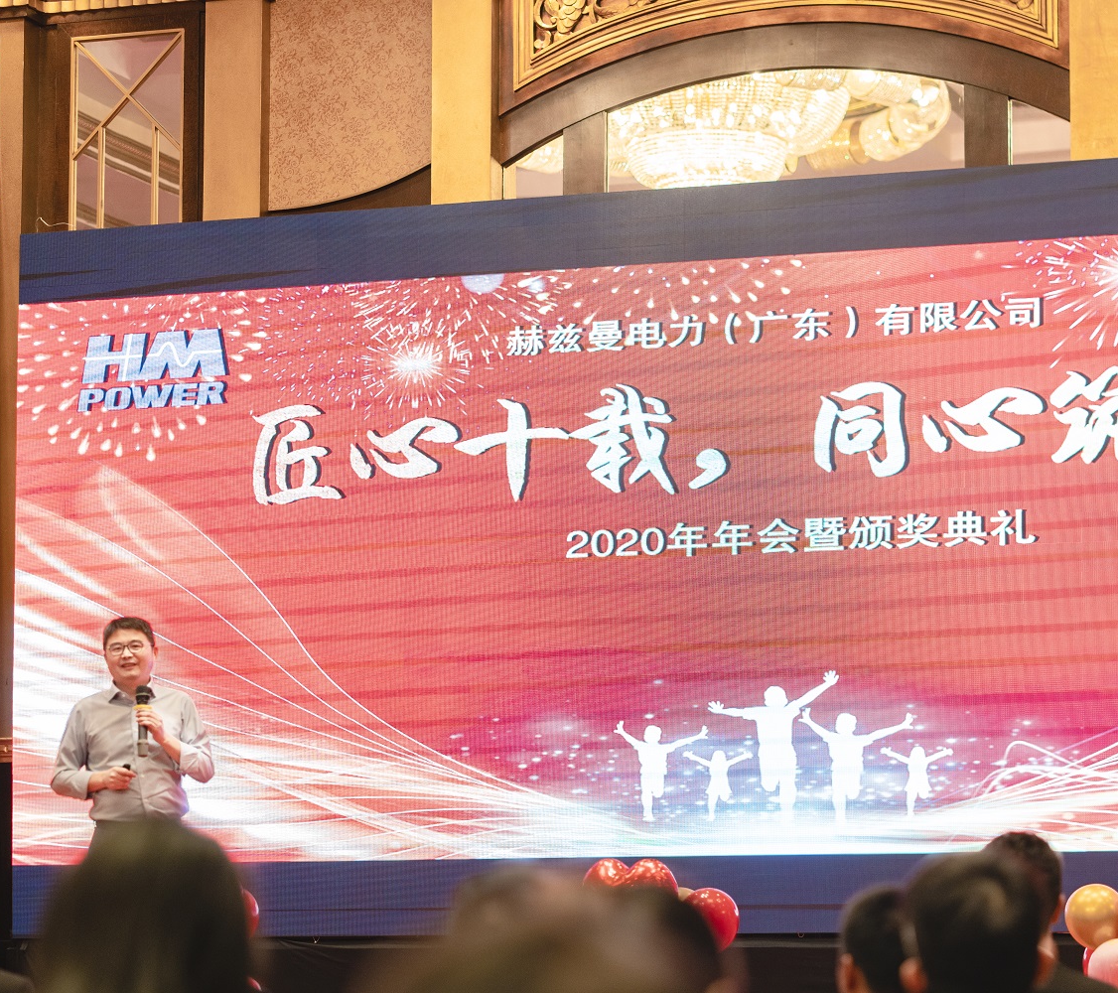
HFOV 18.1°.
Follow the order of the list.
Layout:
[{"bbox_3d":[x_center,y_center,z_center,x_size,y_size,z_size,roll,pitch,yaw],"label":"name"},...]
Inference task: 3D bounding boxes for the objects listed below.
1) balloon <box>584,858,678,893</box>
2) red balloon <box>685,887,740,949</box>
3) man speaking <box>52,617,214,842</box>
[{"bbox_3d":[0.240,1.367,11.700,0.330,0.330,0.200,0,-7,0],"label":"balloon"},{"bbox_3d":[0.497,1.410,11.700,0.210,0.220,0.210,0,-7,0],"label":"red balloon"},{"bbox_3d":[-1.516,1.286,12.500,0.580,1.720,0.380,0,-7,-2],"label":"man speaking"}]

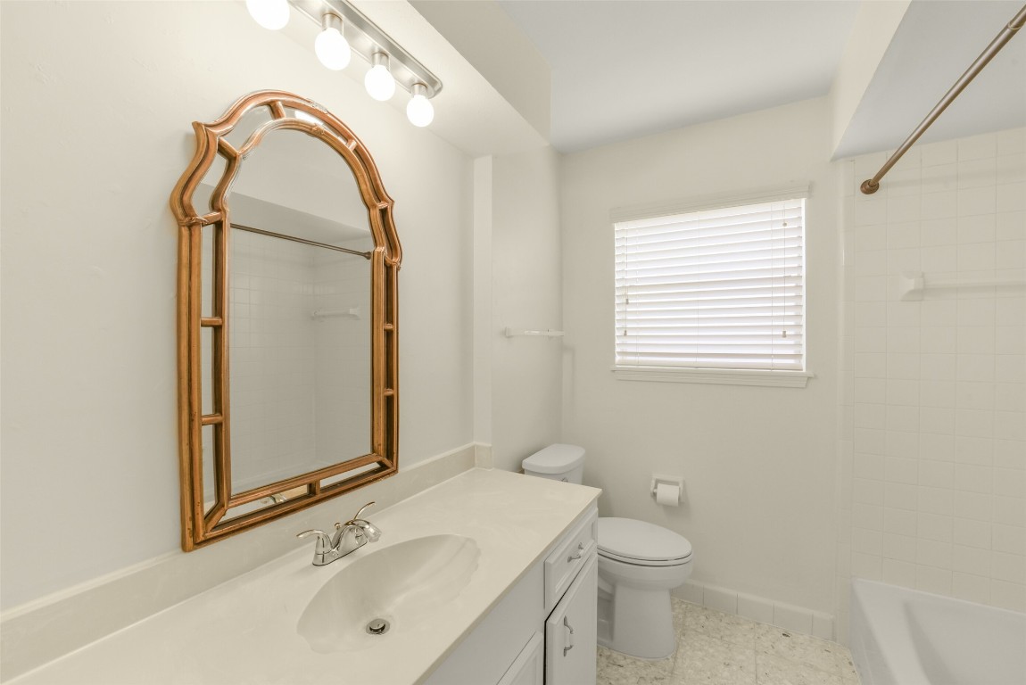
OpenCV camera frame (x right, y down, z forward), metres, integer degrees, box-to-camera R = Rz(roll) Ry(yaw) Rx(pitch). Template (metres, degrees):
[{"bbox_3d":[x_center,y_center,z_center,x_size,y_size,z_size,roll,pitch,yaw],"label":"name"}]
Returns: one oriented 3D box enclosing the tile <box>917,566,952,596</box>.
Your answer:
[{"bbox_3d":[1.740,0.978,1.643,0.107,0.104,0.009,0,0,30],"label":"tile"}]

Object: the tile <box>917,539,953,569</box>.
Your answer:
[{"bbox_3d":[1.743,0.874,1.650,0.108,0.108,0.008,0,1,26],"label":"tile"}]

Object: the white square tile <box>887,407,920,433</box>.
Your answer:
[{"bbox_3d":[1.629,0.316,1.676,0.108,0.108,0.009,0,1,27],"label":"white square tile"}]

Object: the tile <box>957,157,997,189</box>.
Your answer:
[{"bbox_3d":[1.844,-0.669,1.586,0.108,0.108,0.008,0,1,26],"label":"tile"}]

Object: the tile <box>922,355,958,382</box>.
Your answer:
[{"bbox_3d":[1.735,0.101,1.632,0.107,0.108,0.010,0,0,27],"label":"tile"}]

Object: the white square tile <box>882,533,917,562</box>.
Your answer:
[{"bbox_3d":[1.645,0.873,1.699,0.108,0.108,0.008,0,1,26],"label":"white square tile"}]

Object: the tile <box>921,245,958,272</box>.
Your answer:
[{"bbox_3d":[1.735,-0.337,1.627,0.107,0.108,0.009,0,1,27],"label":"tile"}]

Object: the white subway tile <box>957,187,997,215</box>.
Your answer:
[{"bbox_3d":[1.844,-0.559,1.587,0.108,0.108,0.008,0,1,26],"label":"white subway tile"}]

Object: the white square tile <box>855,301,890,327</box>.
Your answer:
[{"bbox_3d":[1.536,-0.121,1.721,0.108,0.108,0.009,0,1,27],"label":"white square tile"}]

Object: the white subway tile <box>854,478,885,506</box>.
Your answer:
[{"bbox_3d":[1.548,0.652,1.745,0.108,0.108,0.008,0,1,26],"label":"white subway tile"}]

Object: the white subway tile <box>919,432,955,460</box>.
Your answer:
[{"bbox_3d":[1.732,0.429,1.634,0.107,0.108,0.009,0,1,27],"label":"white subway tile"}]

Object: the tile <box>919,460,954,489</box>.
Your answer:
[{"bbox_3d":[1.732,0.539,1.635,0.107,0.108,0.009,0,1,27],"label":"tile"}]

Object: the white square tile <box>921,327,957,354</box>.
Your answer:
[{"bbox_3d":[1.735,-0.008,1.631,0.107,0.108,0.010,0,0,27],"label":"white square tile"}]

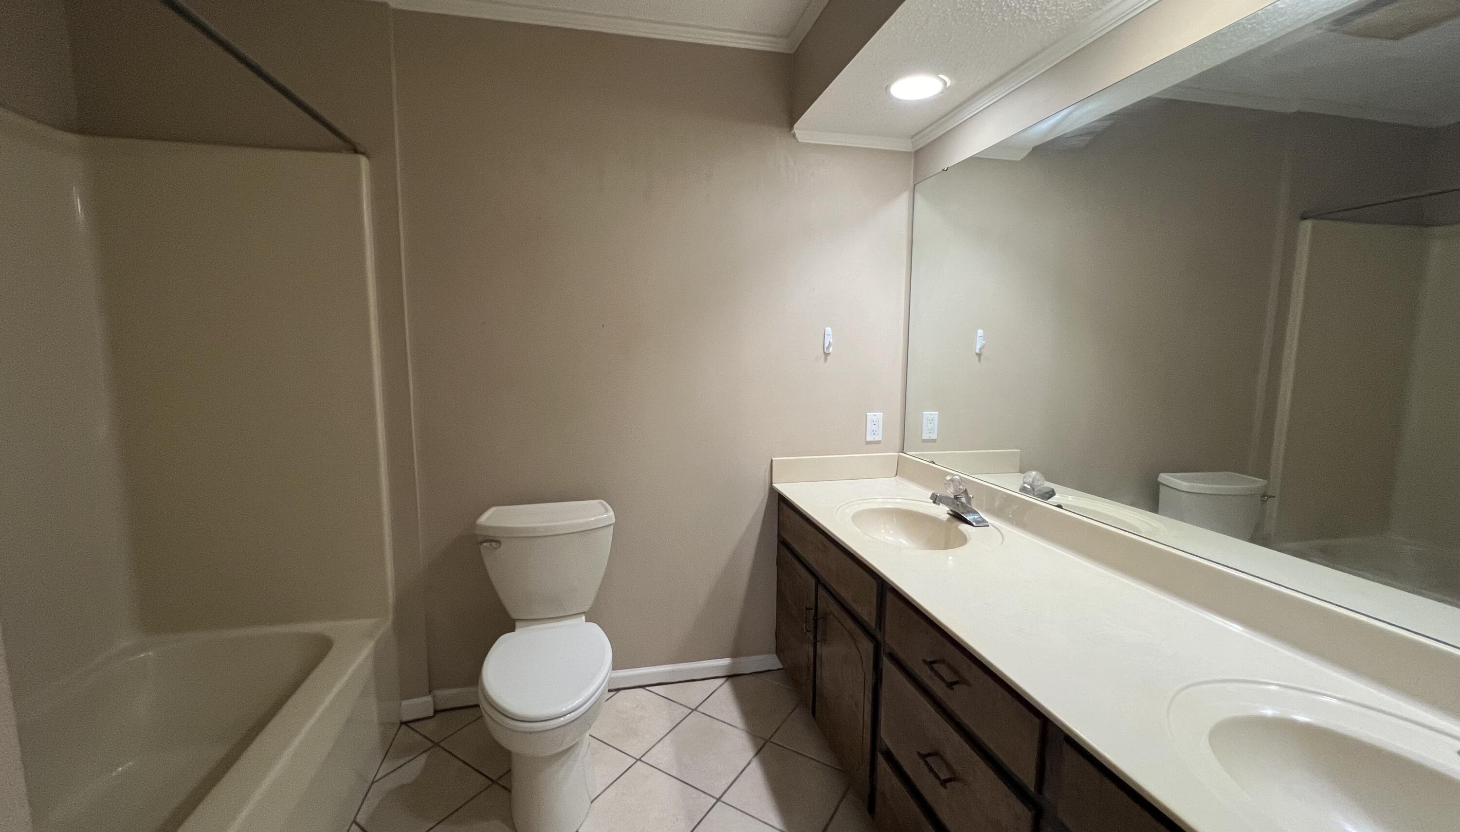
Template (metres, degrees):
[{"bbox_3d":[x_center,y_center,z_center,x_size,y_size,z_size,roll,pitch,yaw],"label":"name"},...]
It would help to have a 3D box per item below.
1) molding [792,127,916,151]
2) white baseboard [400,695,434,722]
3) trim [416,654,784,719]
[{"bbox_3d":[0.479,-1.048,2.084,0.500,0.040,0.030,-1,7,-13],"label":"molding"},{"bbox_3d":[-1.127,1.053,1.978,0.109,0.083,0.020,-2,7,-13],"label":"white baseboard"},{"bbox_3d":[-0.428,1.040,2.154,1.330,0.072,0.016,-1,7,-13],"label":"trim"}]

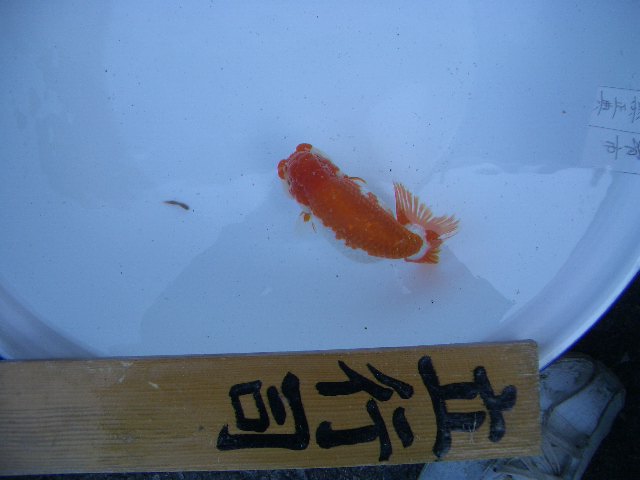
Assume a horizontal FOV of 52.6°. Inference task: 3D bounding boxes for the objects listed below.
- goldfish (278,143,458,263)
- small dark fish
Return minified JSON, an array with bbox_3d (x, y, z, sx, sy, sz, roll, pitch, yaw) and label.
[{"bbox_3d":[0.030,-0.022,0.475,0.136,0.055,0.065,32,84,2],"label":"goldfish"},{"bbox_3d":[-0.109,-0.026,0.490,0.021,0.004,0.005,15,84,0],"label":"small dark fish"}]

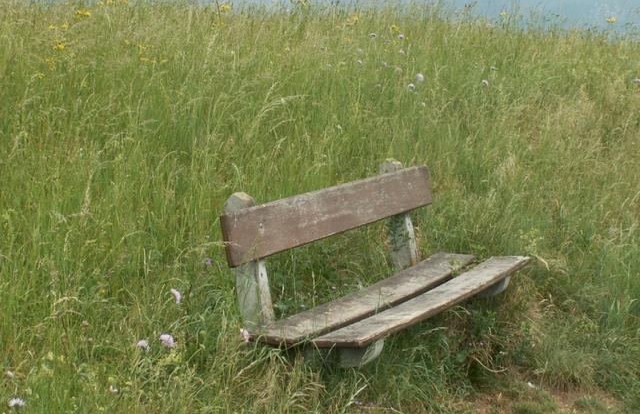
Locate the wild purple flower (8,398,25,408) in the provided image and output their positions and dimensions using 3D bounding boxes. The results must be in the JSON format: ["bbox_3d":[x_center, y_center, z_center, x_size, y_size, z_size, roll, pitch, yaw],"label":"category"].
[{"bbox_3d":[-0.821,0.529,4.300,0.040,0.025,0.040,1,7,0],"label":"wild purple flower"}]

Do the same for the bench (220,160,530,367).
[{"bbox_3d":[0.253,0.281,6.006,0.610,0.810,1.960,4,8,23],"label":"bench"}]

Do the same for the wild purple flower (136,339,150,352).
[{"bbox_3d":[-0.527,0.414,4.750,0.039,0.033,0.039,1,7,0],"label":"wild purple flower"}]

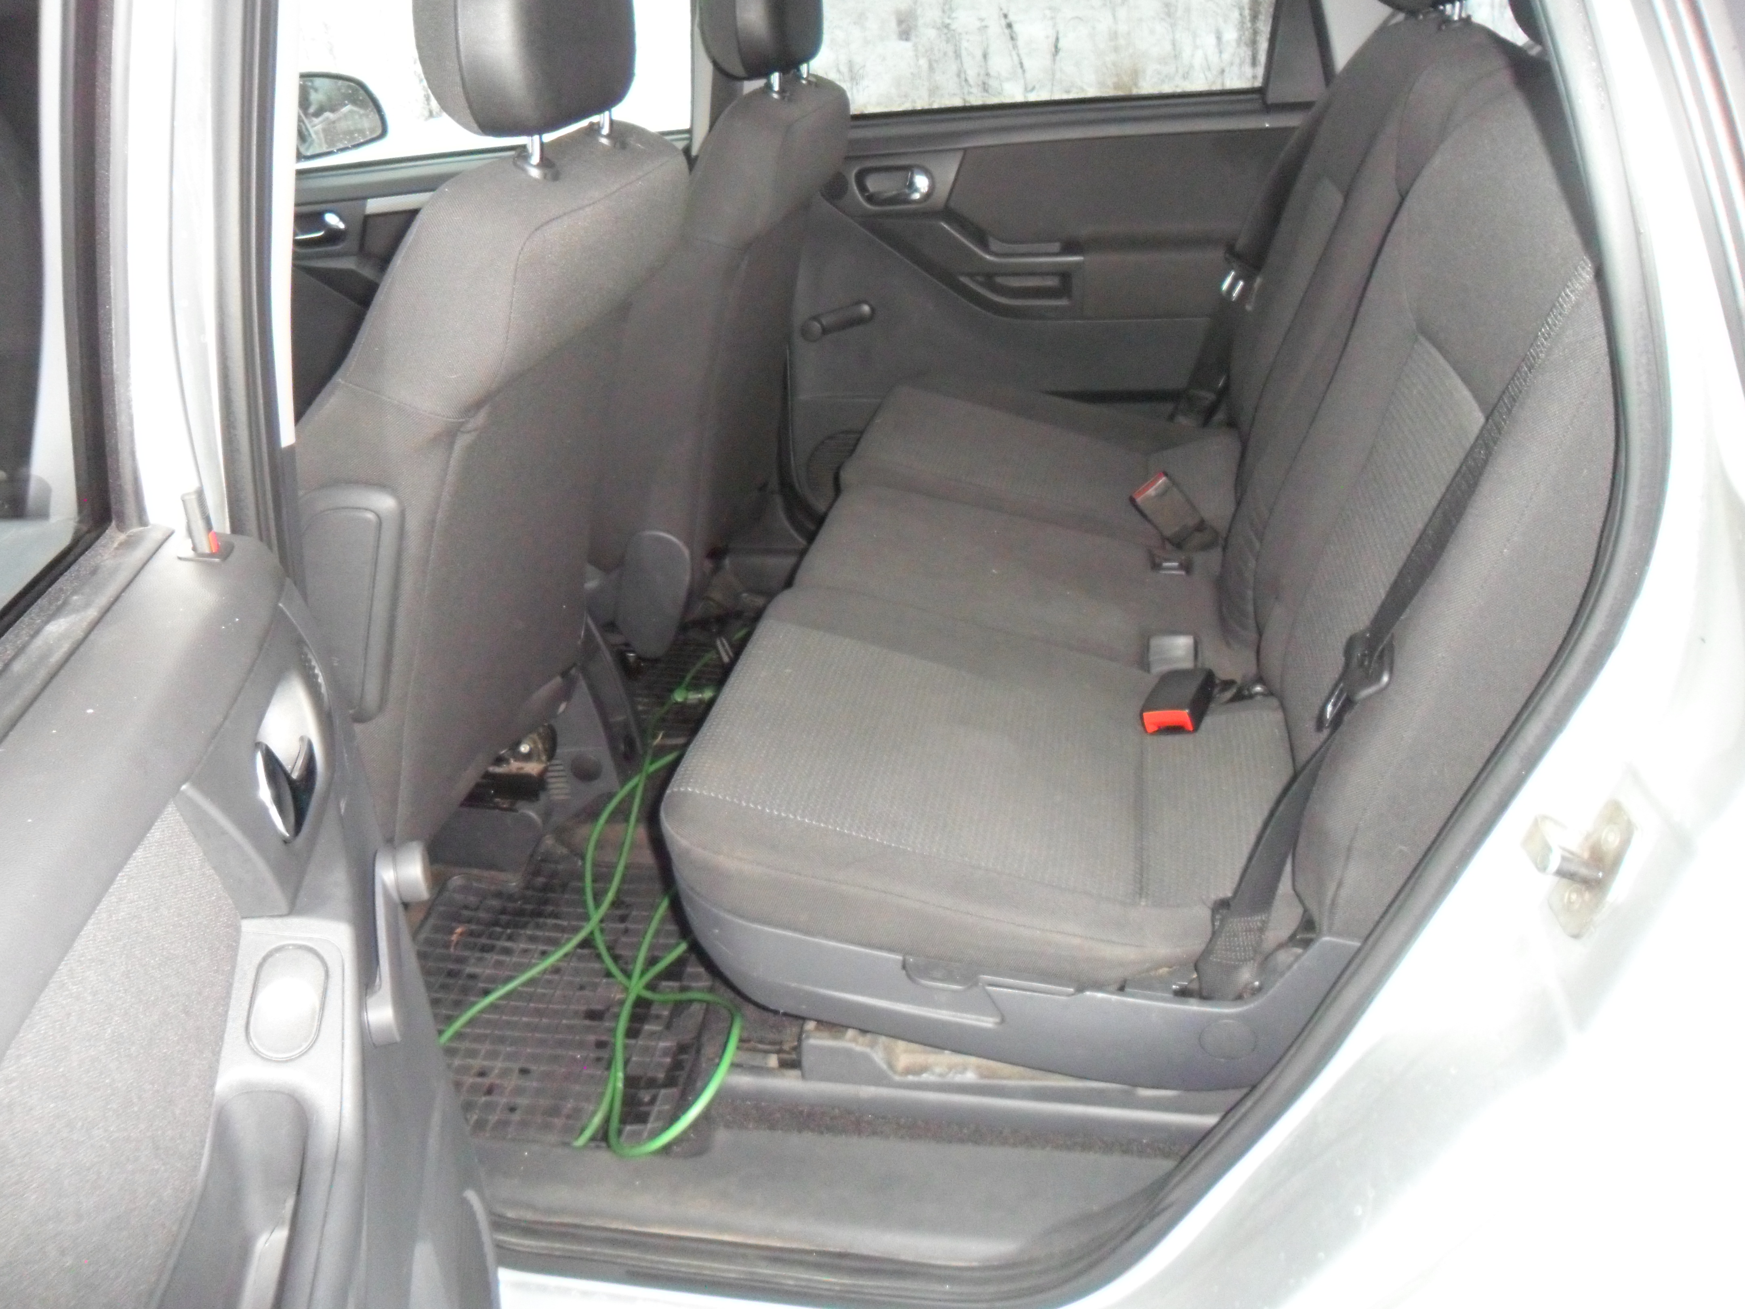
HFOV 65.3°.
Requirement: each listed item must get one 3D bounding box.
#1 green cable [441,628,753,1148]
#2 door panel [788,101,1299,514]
[{"bbox_3d":[-0.210,0.152,1.539,0.310,0.110,0.930,2,29,9],"label":"green cable"},{"bbox_3d":[0.248,-0.508,2.084,0.810,0.640,0.110,2,29,9],"label":"door panel"}]

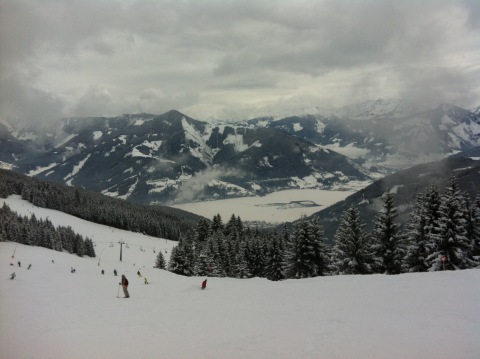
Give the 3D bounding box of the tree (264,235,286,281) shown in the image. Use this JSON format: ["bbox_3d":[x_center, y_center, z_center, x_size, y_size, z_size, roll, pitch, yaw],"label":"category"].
[{"bbox_3d":[5.458,12.015,74.541,3.400,7.278,3.400,0,7,0],"label":"tree"}]

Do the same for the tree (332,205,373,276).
[{"bbox_3d":[16.555,8.913,71.340,5.500,10.475,5.500,0,7,0],"label":"tree"}]

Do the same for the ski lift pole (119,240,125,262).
[{"bbox_3d":[-64.584,39.259,264.224,3.600,12.319,1.600,5,9,37],"label":"ski lift pole"}]

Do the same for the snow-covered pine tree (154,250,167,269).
[{"bbox_3d":[-21.268,21.474,129.696,3.200,4.821,3.200,0,7,0],"label":"snow-covered pine tree"}]

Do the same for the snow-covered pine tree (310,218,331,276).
[{"bbox_3d":[12.289,10.613,75.417,3.600,9.260,3.600,0,7,0],"label":"snow-covered pine tree"}]

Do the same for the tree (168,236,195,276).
[{"bbox_3d":[-10.682,14.080,88.527,4.600,7.514,4.600,0,7,0],"label":"tree"}]

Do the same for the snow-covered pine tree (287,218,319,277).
[{"bbox_3d":[9.537,10.333,73.393,4.800,9.633,4.800,0,7,0],"label":"snow-covered pine tree"}]

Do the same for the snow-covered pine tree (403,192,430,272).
[{"bbox_3d":[24.496,7.415,67.285,4.300,11.350,4.300,0,7,0],"label":"snow-covered pine tree"}]

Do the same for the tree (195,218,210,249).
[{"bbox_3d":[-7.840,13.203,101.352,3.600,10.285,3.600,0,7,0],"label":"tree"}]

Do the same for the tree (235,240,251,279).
[{"bbox_3d":[0.400,12.660,77.585,2.700,6.589,2.700,0,7,0],"label":"tree"}]

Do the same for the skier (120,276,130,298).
[{"bbox_3d":[-8.491,7.934,35.887,0.780,1.789,0.600,2,7,13],"label":"skier"}]

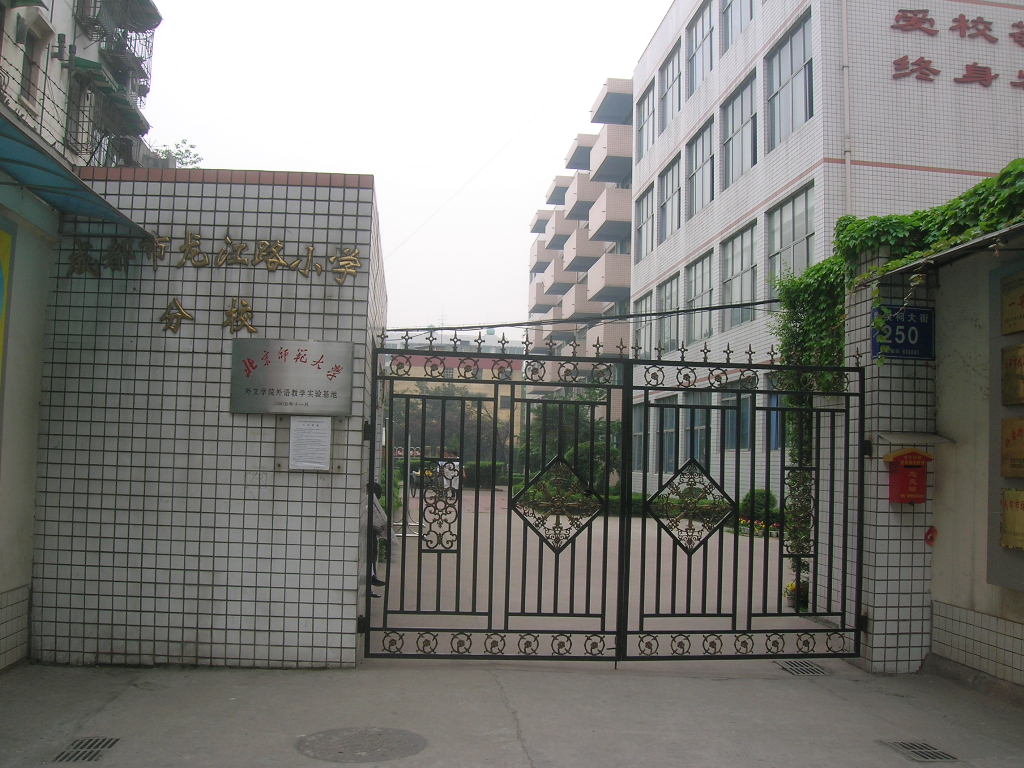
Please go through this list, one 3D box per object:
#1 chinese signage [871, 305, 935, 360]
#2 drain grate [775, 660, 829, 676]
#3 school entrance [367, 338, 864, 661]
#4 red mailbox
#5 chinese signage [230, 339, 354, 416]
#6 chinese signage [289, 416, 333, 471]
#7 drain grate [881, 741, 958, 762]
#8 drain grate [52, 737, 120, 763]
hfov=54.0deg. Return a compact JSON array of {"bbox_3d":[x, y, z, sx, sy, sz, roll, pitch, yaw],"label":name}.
[{"bbox_3d":[2.895,-0.375,7.408,0.523,0.402,0.030,2,-3,-6],"label":"chinese signage"},{"bbox_3d":[2.110,2.079,7.322,0.251,0.030,0.442,2,-3,-4],"label":"drain grate"},{"bbox_3d":[0.824,0.835,7.236,3.628,2.291,0.080,2,-3,-6],"label":"school entrance"},{"bbox_3d":[2.872,0.666,7.289,0.317,0.402,0.151,2,-3,-6],"label":"red mailbox"},{"bbox_3d":[-1.518,-0.044,6.925,0.844,0.512,0.035,2,-3,-3],"label":"chinese signage"},{"bbox_3d":[-1.387,0.411,6.915,0.281,0.370,0.015,2,-3,-3],"label":"chinese signage"},{"bbox_3d":[2.167,1.964,5.356,0.236,0.030,0.402,2,-3,-7],"label":"drain grate"},{"bbox_3d":[-2.133,1.858,5.072,0.231,0.030,0.402,2,-3,-6],"label":"drain grate"}]

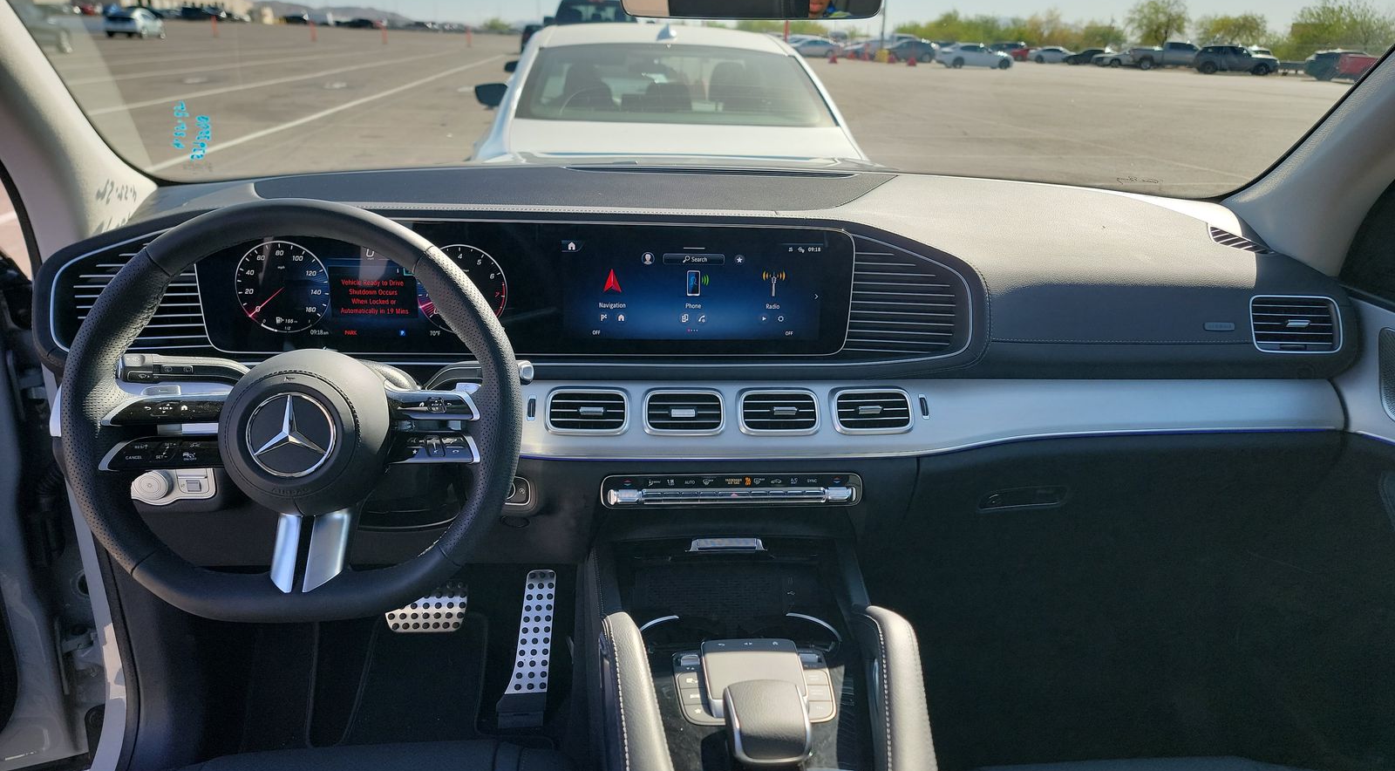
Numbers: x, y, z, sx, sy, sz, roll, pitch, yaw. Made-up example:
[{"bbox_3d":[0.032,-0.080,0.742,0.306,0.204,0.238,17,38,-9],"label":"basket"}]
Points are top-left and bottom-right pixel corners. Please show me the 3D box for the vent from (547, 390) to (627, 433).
[{"bbox_3d":[-0.121,0.028,1.058,0.084,0.046,0.030,0,8,-6],"label":"vent"}]

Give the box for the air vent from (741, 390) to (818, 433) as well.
[{"bbox_3d":[0.091,0.029,1.082,0.084,0.046,0.030,0,8,-6],"label":"air vent"}]

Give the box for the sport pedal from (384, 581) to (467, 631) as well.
[{"bbox_3d":[-0.393,0.324,1.411,0.118,0.072,0.025,0,-12,-6],"label":"sport pedal"}]

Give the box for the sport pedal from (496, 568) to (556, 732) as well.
[{"bbox_3d":[-0.256,0.395,1.461,0.085,0.227,0.035,0,-13,-6],"label":"sport pedal"}]

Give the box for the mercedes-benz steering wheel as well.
[{"bbox_3d":[-0.342,0.021,0.844,0.375,0.358,0.100,0,0,-6],"label":"mercedes-benz steering wheel"}]

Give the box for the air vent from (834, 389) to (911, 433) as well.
[{"bbox_3d":[0.197,0.029,1.093,0.084,0.046,0.030,0,8,-6],"label":"air vent"}]

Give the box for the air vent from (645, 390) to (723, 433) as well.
[{"bbox_3d":[-0.015,0.029,1.070,0.084,0.046,0.030,0,8,-6],"label":"air vent"}]

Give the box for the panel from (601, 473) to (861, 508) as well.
[{"bbox_3d":[0.037,0.117,1.080,0.286,0.036,0.028,0,5,-6],"label":"panel"}]

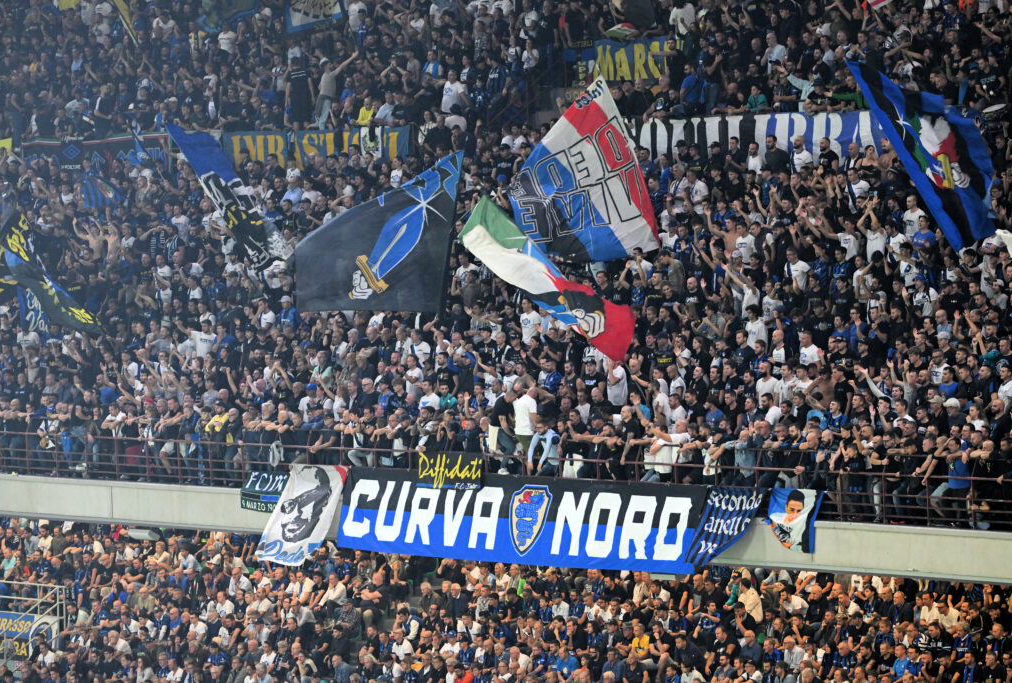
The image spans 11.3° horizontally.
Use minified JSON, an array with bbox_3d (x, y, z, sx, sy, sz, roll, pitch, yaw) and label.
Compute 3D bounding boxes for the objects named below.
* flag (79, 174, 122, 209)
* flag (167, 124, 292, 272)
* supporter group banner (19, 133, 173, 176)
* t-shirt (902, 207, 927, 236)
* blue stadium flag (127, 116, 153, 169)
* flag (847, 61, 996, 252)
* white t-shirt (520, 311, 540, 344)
[{"bbox_3d":[-9.848,-3.628,124.664,1.000,0.880,0.300,0,2,25],"label":"flag"},{"bbox_3d":[-5.746,-2.983,106.800,2.500,3.000,0.900,-1,2,20],"label":"flag"},{"bbox_3d":[-10.441,-4.720,129.941,0.120,1.100,6.470,-3,3,-41],"label":"supporter group banner"},{"bbox_3d":[8.098,-2.329,101.500,0.500,0.660,0.280,0,3,35],"label":"t-shirt"},{"bbox_3d":[-8.303,-4.508,116.000,0.620,1.150,0.250,0,2,22],"label":"blue stadium flag"},{"bbox_3d":[8.210,-3.645,101.421,2.850,3.700,0.800,-1,2,20],"label":"flag"},{"bbox_3d":[0.471,-0.250,98.495,0.520,0.680,0.300,0,2,40],"label":"white t-shirt"}]

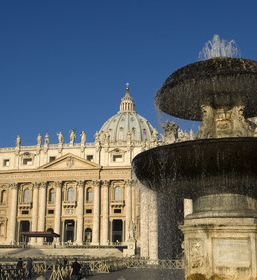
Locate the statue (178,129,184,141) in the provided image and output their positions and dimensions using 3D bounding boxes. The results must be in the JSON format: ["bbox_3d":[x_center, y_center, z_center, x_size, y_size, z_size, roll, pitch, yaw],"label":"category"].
[{"bbox_3d":[25.400,-2.239,203.767,2.400,5.700,2.200,-3,-15,11],"label":"statue"}]

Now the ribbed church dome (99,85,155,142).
[{"bbox_3d":[-0.482,-20.893,361.356,46.000,53.000,46.000,-3,-15,11],"label":"ribbed church dome"}]

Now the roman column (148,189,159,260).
[{"bbox_3d":[4.103,13.862,72.198,1.600,12.800,1.600,-3,-15,11],"label":"roman column"}]

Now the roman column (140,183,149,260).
[{"bbox_3d":[2.730,14.028,73.255,1.500,12.800,1.500,-3,-15,11],"label":"roman column"}]

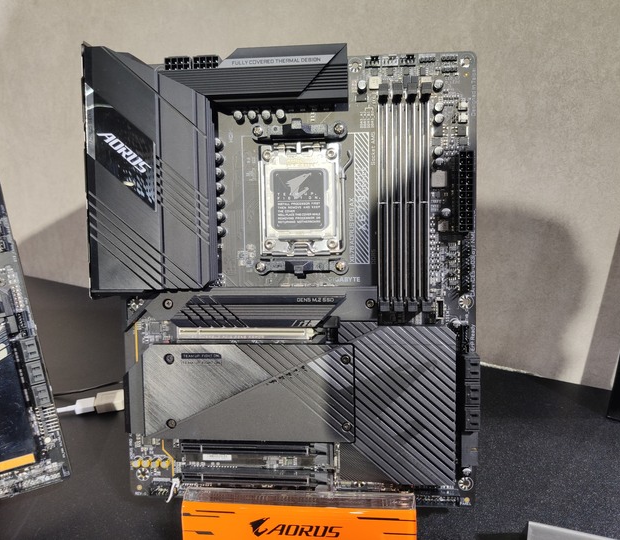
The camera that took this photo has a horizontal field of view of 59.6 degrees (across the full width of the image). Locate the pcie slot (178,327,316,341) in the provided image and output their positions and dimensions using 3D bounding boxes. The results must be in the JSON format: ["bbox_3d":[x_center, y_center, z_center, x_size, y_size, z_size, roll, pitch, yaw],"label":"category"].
[{"bbox_3d":[-0.044,0.042,0.371,0.093,0.009,0.011,0,3,6],"label":"pcie slot"}]

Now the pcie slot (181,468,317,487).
[{"bbox_3d":[-0.042,0.143,0.376,0.092,0.008,0.011,0,3,6],"label":"pcie slot"}]

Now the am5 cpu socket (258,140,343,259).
[{"bbox_3d":[-0.006,-0.047,0.364,0.055,0.074,0.007,0,3,6],"label":"am5 cpu socket"}]

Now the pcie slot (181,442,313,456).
[{"bbox_3d":[-0.042,0.122,0.375,0.092,0.008,0.011,0,3,6],"label":"pcie slot"}]

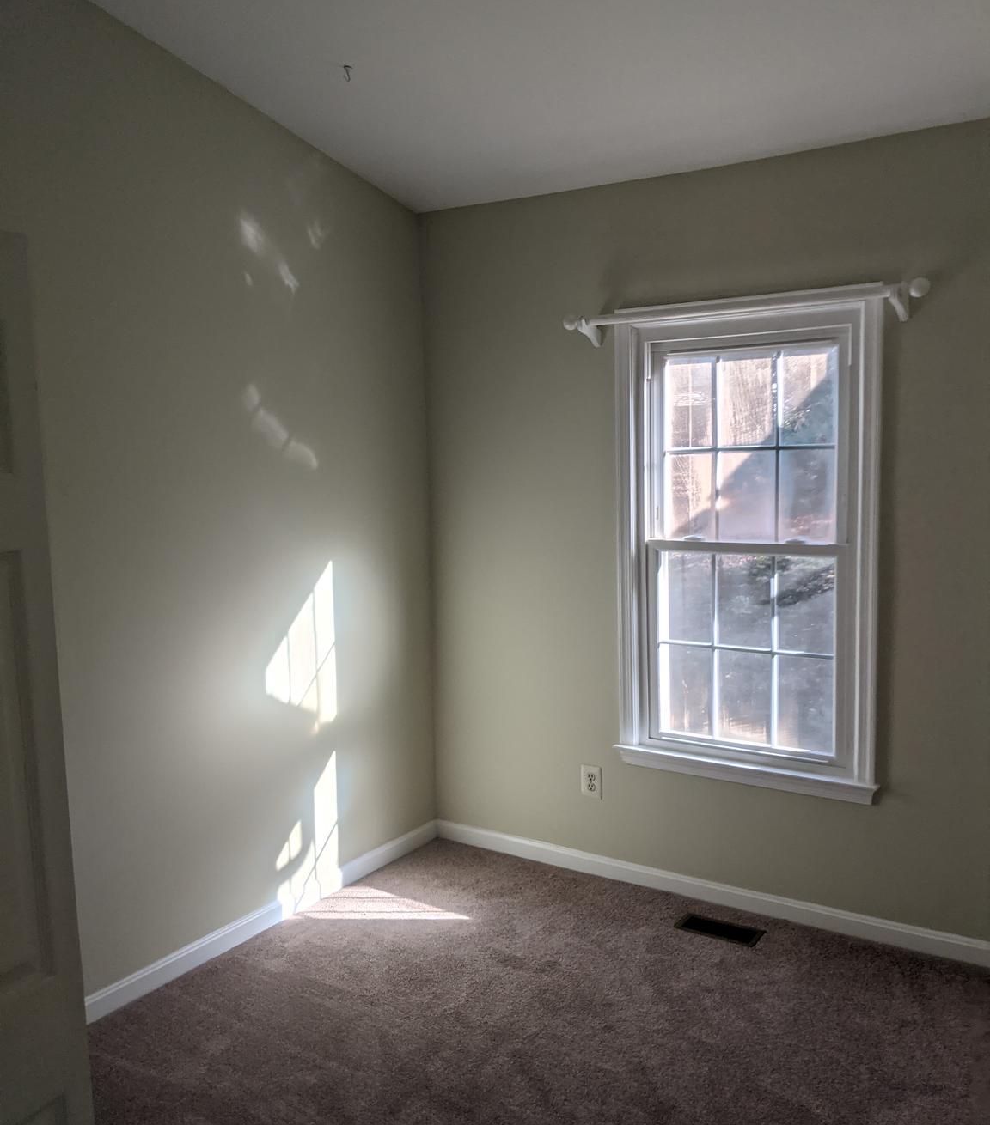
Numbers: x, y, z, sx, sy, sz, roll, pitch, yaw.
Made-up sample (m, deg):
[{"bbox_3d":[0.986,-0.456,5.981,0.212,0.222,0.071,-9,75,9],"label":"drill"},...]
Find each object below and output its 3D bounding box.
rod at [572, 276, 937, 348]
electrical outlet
[{"bbox_3d":[0.771,-0.803,3.362,1.228,0.112,0.138,3,7,33],"label":"rod"},{"bbox_3d":[0.365,0.833,3.907,0.083,0.121,0.008,3,7,33],"label":"electrical outlet"}]

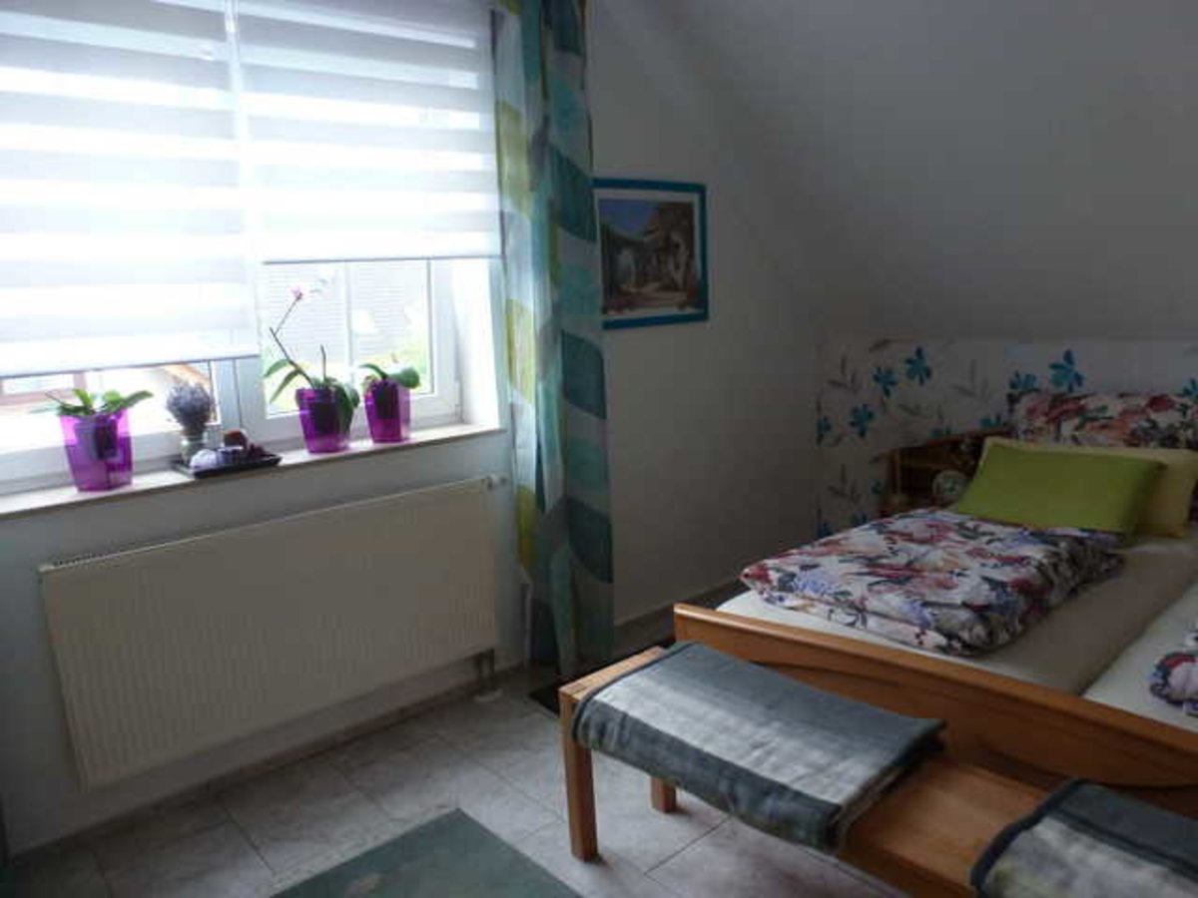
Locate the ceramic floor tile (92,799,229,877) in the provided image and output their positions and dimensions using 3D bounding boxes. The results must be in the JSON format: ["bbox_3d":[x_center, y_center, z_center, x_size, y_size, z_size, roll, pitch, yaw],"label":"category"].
[{"bbox_3d":[-1.123,0.988,2.134,0.302,0.010,0.180,-10,11,-39],"label":"ceramic floor tile"}]

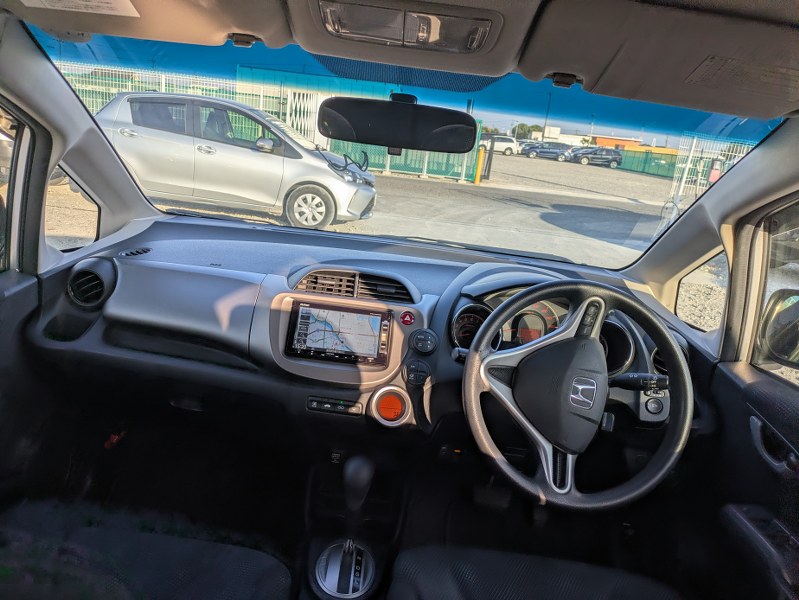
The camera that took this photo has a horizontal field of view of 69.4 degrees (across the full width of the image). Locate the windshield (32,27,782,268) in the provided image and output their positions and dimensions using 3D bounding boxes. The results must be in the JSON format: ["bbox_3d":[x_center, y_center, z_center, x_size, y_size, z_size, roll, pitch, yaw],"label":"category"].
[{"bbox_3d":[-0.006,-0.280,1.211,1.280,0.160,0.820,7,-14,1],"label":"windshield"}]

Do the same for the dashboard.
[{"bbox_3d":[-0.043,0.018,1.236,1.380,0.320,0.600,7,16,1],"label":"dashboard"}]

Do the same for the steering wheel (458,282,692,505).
[{"bbox_3d":[0.291,0.148,0.960,0.370,0.370,0.110,8,-12,3],"label":"steering wheel"}]

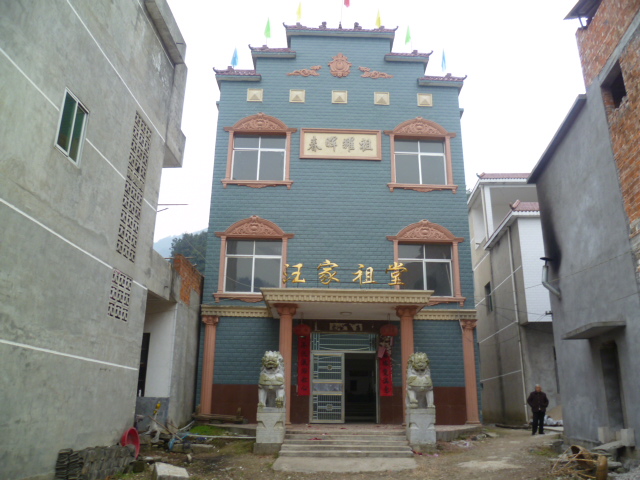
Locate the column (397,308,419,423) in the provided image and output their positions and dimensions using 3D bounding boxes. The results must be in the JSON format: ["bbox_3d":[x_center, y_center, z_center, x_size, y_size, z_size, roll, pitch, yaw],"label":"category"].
[{"bbox_3d":[2.455,3.511,14.449,0.625,3.244,0.594,1,-18,-2],"label":"column"}]

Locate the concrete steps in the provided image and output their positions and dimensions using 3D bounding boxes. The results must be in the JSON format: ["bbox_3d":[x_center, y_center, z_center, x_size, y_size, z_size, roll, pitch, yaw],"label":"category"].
[{"bbox_3d":[0.618,4.782,12.158,3.050,0.541,1.537,0,-18,0],"label":"concrete steps"}]

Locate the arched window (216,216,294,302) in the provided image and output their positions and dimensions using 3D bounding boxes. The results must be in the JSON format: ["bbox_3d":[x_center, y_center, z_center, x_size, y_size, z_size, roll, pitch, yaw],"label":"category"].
[{"bbox_3d":[-2.379,0.665,18.599,2.868,3.242,0.300,1,-18,-1],"label":"arched window"}]

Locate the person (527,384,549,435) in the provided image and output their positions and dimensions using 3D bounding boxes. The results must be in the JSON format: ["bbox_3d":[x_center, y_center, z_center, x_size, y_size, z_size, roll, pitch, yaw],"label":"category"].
[{"bbox_3d":[7.402,5.752,17.538,0.660,1.600,0.380,-3,-19,12],"label":"person"}]

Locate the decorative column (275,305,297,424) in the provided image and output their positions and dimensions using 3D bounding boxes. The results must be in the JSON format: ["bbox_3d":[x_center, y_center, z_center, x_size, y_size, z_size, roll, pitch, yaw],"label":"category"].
[{"bbox_3d":[-0.918,3.454,14.305,0.615,3.244,0.594,1,-18,-2],"label":"decorative column"}]

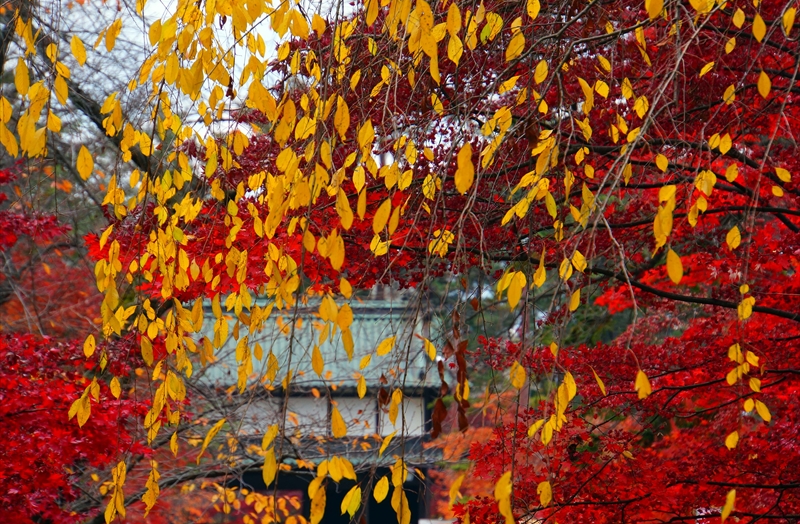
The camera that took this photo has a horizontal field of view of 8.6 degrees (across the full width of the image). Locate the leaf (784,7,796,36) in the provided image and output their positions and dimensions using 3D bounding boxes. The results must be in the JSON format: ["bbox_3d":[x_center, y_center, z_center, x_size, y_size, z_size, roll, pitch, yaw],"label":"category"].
[{"bbox_3d":[0.824,-0.507,11.239,0.023,0.060,0.016,15,-3,0],"label":"leaf"}]

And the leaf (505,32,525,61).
[{"bbox_3d":[0.261,-0.494,12.268,0.036,0.078,0.013,26,0,0],"label":"leaf"}]

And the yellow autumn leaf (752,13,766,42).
[{"bbox_3d":[0.860,-0.561,12.764,0.033,0.072,0.013,-4,0,4],"label":"yellow autumn leaf"}]

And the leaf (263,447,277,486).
[{"bbox_3d":[-0.274,0.435,11.279,0.037,0.091,0.013,7,0,-1],"label":"leaf"}]

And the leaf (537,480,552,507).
[{"bbox_3d":[0.310,0.497,11.447,0.029,0.056,0.016,9,-3,0],"label":"leaf"}]

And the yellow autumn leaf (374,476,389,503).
[{"bbox_3d":[-0.039,0.481,11.279,0.029,0.059,0.016,16,-3,0],"label":"yellow autumn leaf"}]

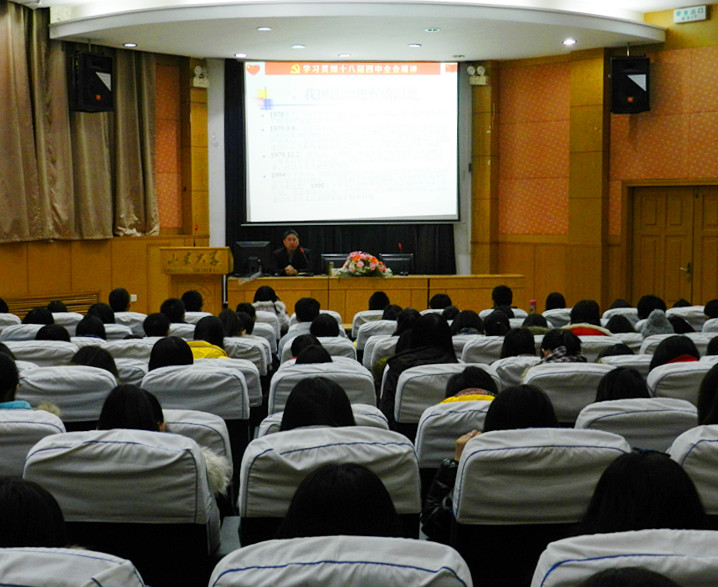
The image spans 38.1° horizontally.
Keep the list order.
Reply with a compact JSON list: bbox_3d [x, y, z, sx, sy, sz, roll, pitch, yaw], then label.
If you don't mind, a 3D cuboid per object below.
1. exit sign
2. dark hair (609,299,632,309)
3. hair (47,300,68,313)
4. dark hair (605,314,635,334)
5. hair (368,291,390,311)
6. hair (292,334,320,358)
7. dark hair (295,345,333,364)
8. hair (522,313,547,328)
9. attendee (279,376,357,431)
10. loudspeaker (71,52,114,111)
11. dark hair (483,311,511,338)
[{"bbox_3d":[3.385,-2.847,10.600,0.350,0.145,0.040,3,5,38],"label":"exit sign"},{"bbox_3d":[2.413,0.165,9.559,0.190,0.220,0.210,0,3,-3],"label":"dark hair"},{"bbox_3d":[-2.740,0.183,9.457,0.185,0.230,0.210,0,3,-3],"label":"hair"},{"bbox_3d":[1.865,0.264,7.448,0.210,0.220,0.210,0,4,-3],"label":"dark hair"},{"bbox_3d":[0.191,0.111,9.710,0.195,0.250,0.220,0,5,-3],"label":"hair"},{"bbox_3d":[-0.287,0.337,5.703,0.175,0.220,0.210,0,3,-3],"label":"hair"},{"bbox_3d":[-0.207,0.353,4.857,0.190,0.230,0.220,0,3,-3],"label":"dark hair"},{"bbox_3d":[1.296,0.259,7.637,0.185,0.210,0.210,0,3,-3],"label":"hair"},{"bbox_3d":[-0.123,0.802,3.111,0.460,1.170,0.720,0,4,-3],"label":"attendee"},{"bbox_3d":[-2.956,-2.319,11.400,0.360,0.620,0.410,4,6,42],"label":"loudspeaker"},{"bbox_3d":[0.884,0.231,6.688,0.175,0.230,0.210,0,3,-3],"label":"dark hair"}]

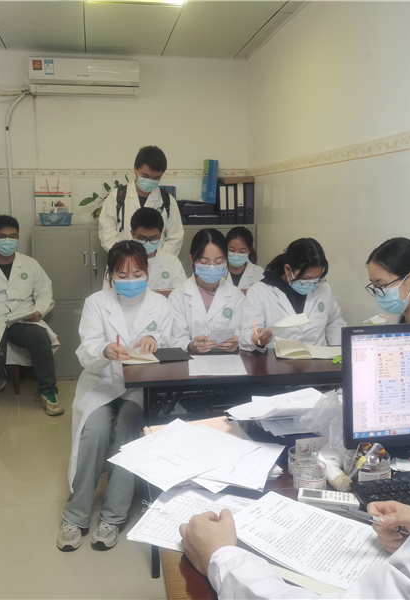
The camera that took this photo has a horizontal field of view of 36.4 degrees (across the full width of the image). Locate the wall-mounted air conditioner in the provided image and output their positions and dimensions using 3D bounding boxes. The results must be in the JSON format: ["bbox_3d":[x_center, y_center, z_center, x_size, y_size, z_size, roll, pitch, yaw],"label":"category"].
[{"bbox_3d":[-0.926,-1.711,4.854,0.830,0.270,0.210,-2,9,-10],"label":"wall-mounted air conditioner"}]

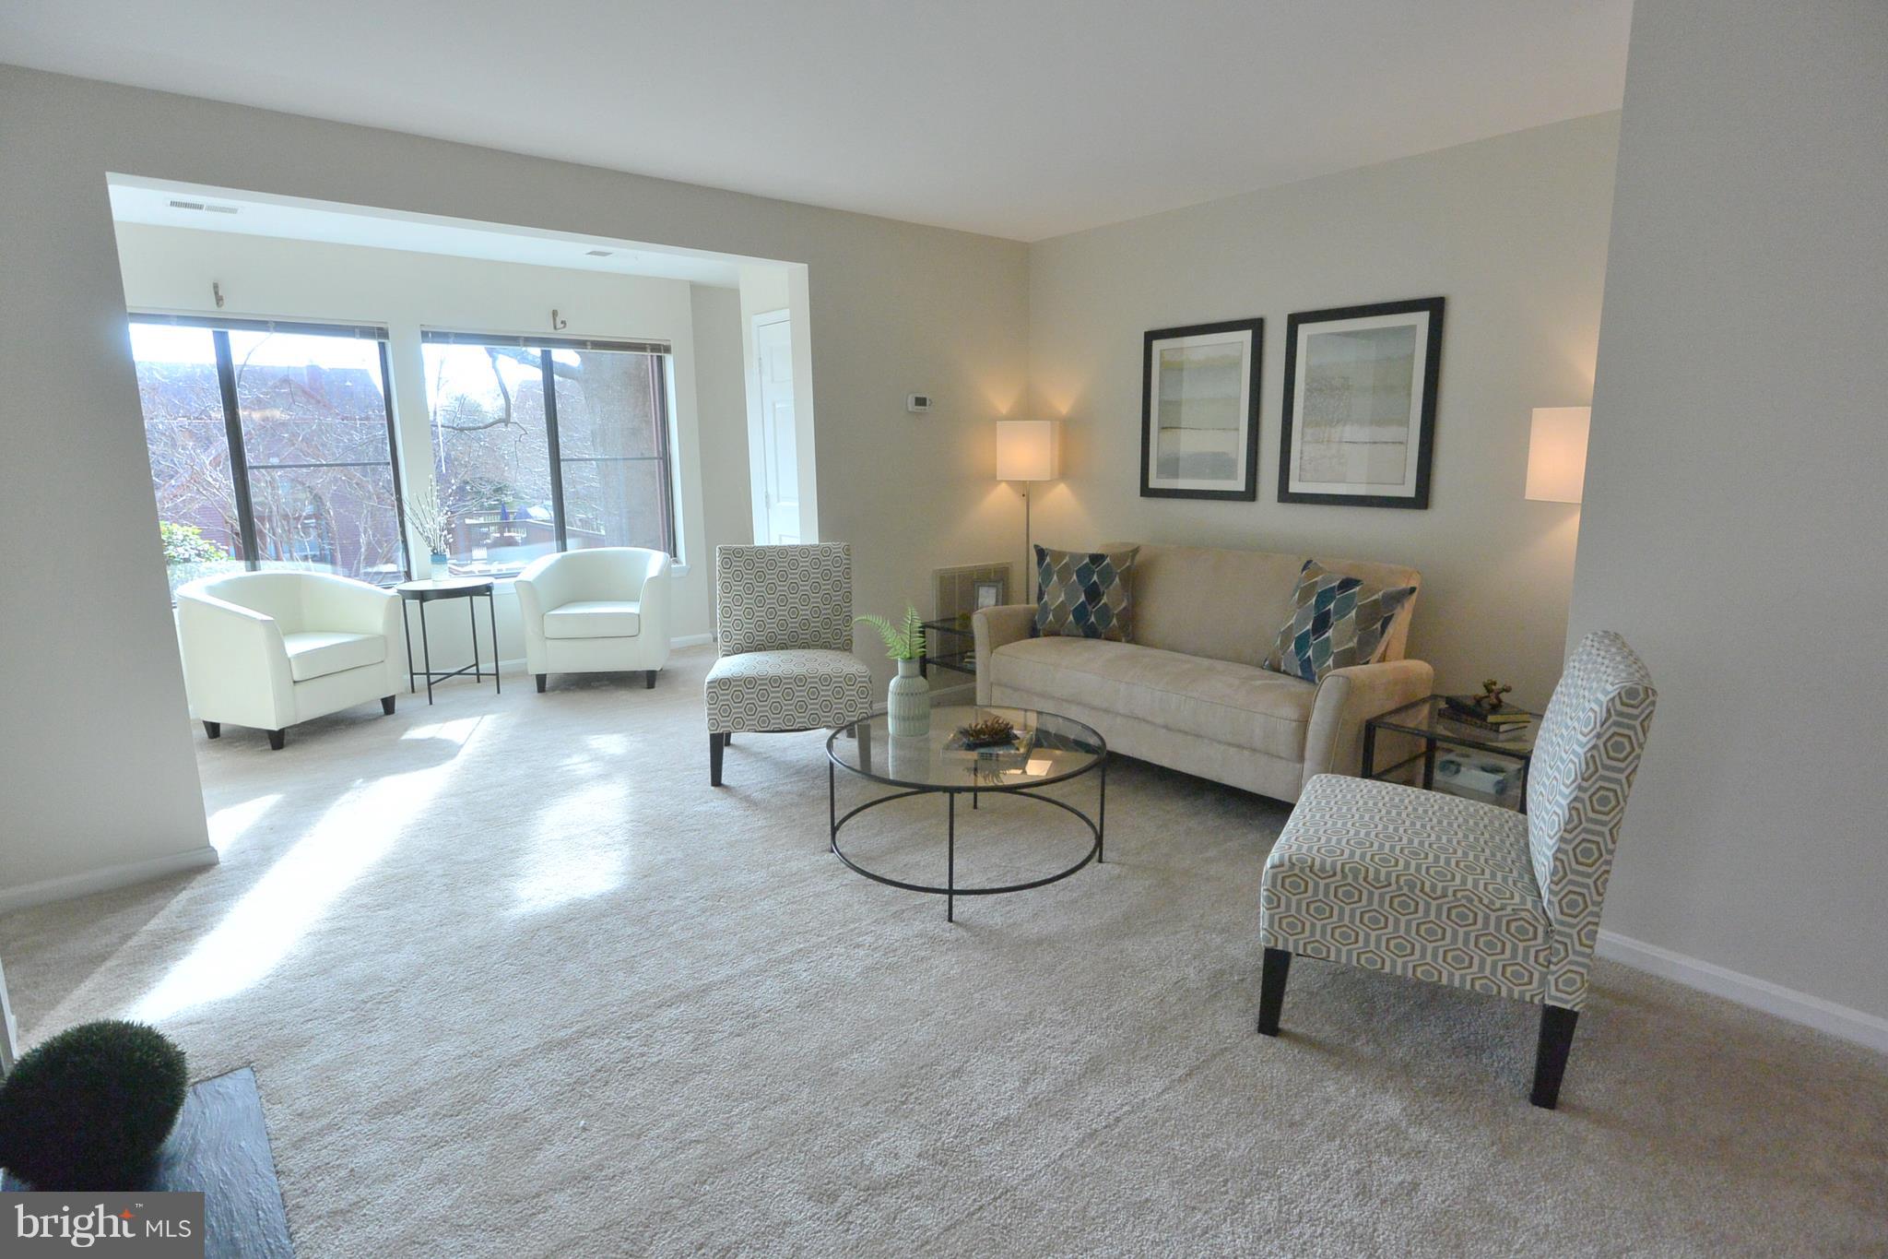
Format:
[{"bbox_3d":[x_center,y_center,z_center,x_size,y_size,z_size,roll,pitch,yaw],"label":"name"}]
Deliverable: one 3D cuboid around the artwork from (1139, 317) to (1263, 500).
[{"bbox_3d":[1.206,-1.031,4.517,0.030,0.811,0.658,-10,14,-39],"label":"artwork"}]

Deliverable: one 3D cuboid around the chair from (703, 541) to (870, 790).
[{"bbox_3d":[-0.679,0.120,4.132,0.652,0.905,0.680,-3,11,-8],"label":"chair"}]

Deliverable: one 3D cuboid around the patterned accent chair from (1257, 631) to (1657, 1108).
[{"bbox_3d":[1.153,0.461,2.222,0.680,0.890,0.645,5,12,27],"label":"patterned accent chair"}]

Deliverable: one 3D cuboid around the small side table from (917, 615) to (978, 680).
[{"bbox_3d":[0.222,0.197,4.868,0.470,0.447,0.480,-10,14,-39],"label":"small side table"}]

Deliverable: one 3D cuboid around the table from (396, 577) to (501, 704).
[{"bbox_3d":[-2.812,0.054,5.378,0.505,0.635,0.505,-10,14,-39],"label":"table"}]

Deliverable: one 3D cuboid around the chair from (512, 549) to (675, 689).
[{"bbox_3d":[-2.029,-0.074,5.678,0.750,0.730,0.680,-2,11,-4],"label":"chair"}]

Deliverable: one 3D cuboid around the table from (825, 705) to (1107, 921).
[{"bbox_3d":[0.070,0.560,3.093,0.895,0.400,0.895,-1,11,0],"label":"table"}]

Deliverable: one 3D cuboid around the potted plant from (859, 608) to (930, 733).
[{"bbox_3d":[-0.171,0.135,3.205,0.243,0.434,0.190,-1,11,-2],"label":"potted plant"}]

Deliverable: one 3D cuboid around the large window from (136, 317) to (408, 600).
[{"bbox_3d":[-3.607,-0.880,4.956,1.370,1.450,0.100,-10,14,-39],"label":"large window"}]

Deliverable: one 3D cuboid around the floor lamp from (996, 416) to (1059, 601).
[{"bbox_3d":[0.465,-0.396,5.214,0.290,1.473,0.290,2,11,14],"label":"floor lamp"}]

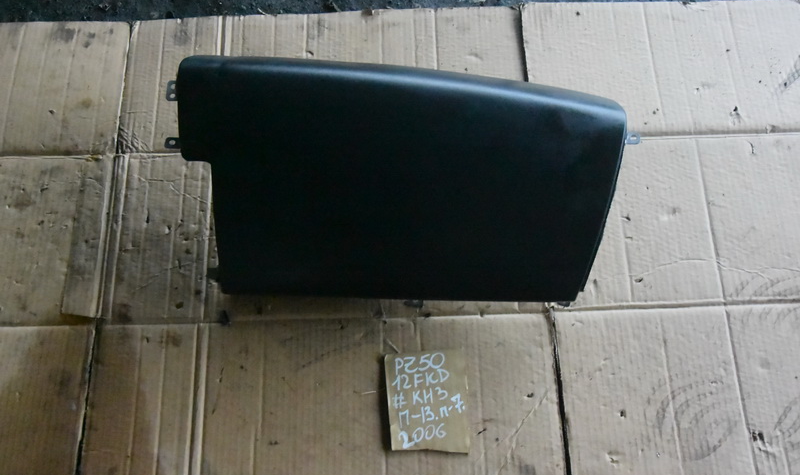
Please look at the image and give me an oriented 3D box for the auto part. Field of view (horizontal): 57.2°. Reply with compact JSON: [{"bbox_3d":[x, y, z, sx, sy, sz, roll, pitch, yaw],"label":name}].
[{"bbox_3d":[-0.002,-0.071,0.909,0.559,0.110,0.303,1,71,0],"label":"auto part"}]

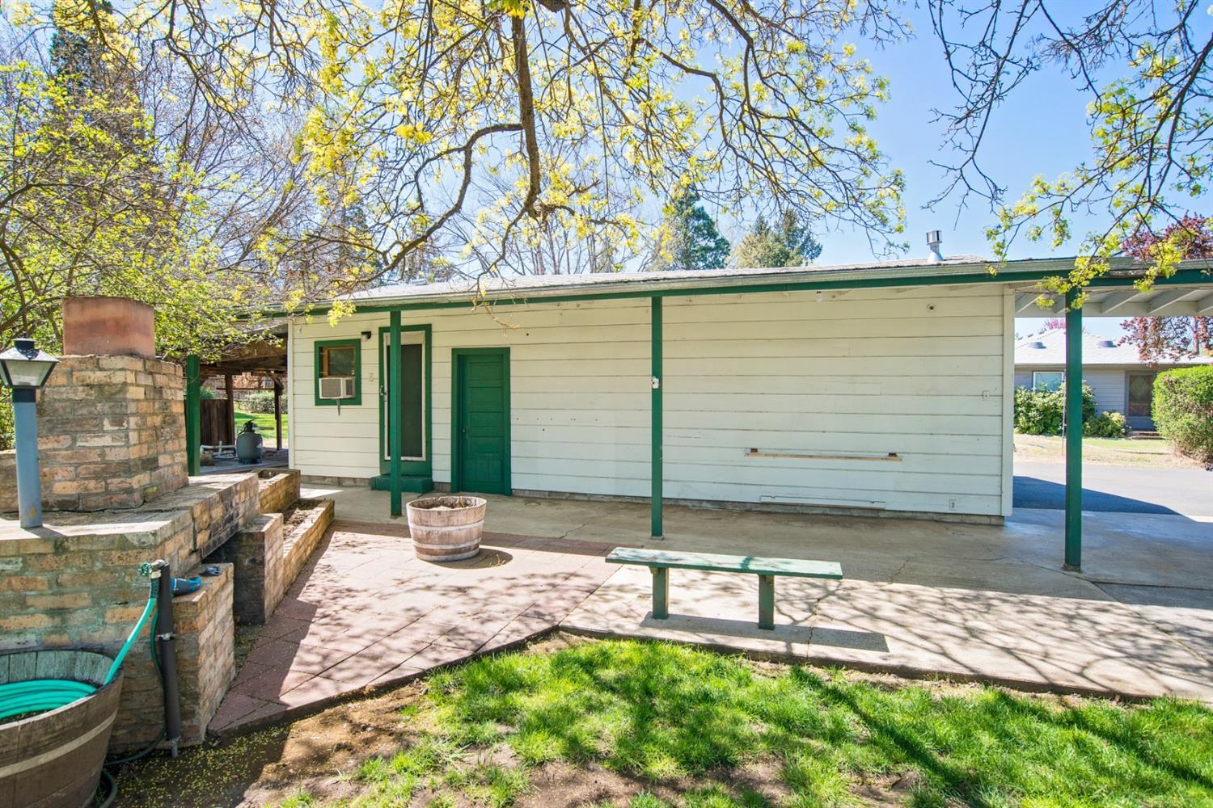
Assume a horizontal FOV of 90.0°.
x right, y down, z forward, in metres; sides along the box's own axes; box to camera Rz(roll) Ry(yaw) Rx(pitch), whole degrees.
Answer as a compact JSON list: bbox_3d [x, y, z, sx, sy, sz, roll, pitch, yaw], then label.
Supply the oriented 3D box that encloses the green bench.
[{"bbox_3d":[0.762,1.250,4.035,1.495,0.420,0.303,0,1,16],"label":"green bench"}]

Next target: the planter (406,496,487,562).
[{"bbox_3d":[-1.461,1.148,5.560,0.705,0.470,0.705,0,1,0],"label":"planter"}]

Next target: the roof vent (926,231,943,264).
[{"bbox_3d":[4.175,-1.990,7.700,0.200,0.410,0.200,0,1,16],"label":"roof vent"}]

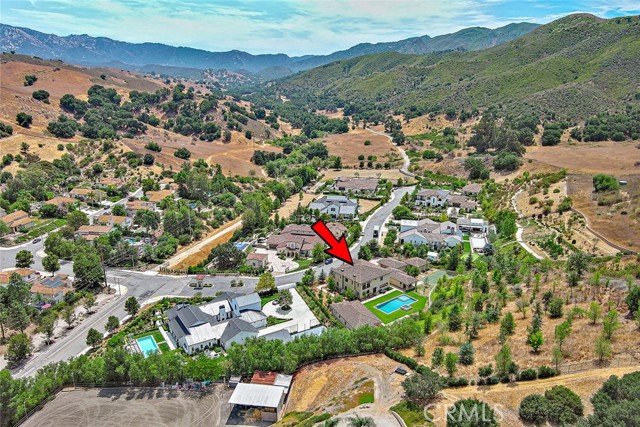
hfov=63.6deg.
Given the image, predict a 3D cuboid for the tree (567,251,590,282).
[{"bbox_3d":[86.800,17.800,173.140,7.820,10.480,7.820,0,17,0],"label":"tree"}]

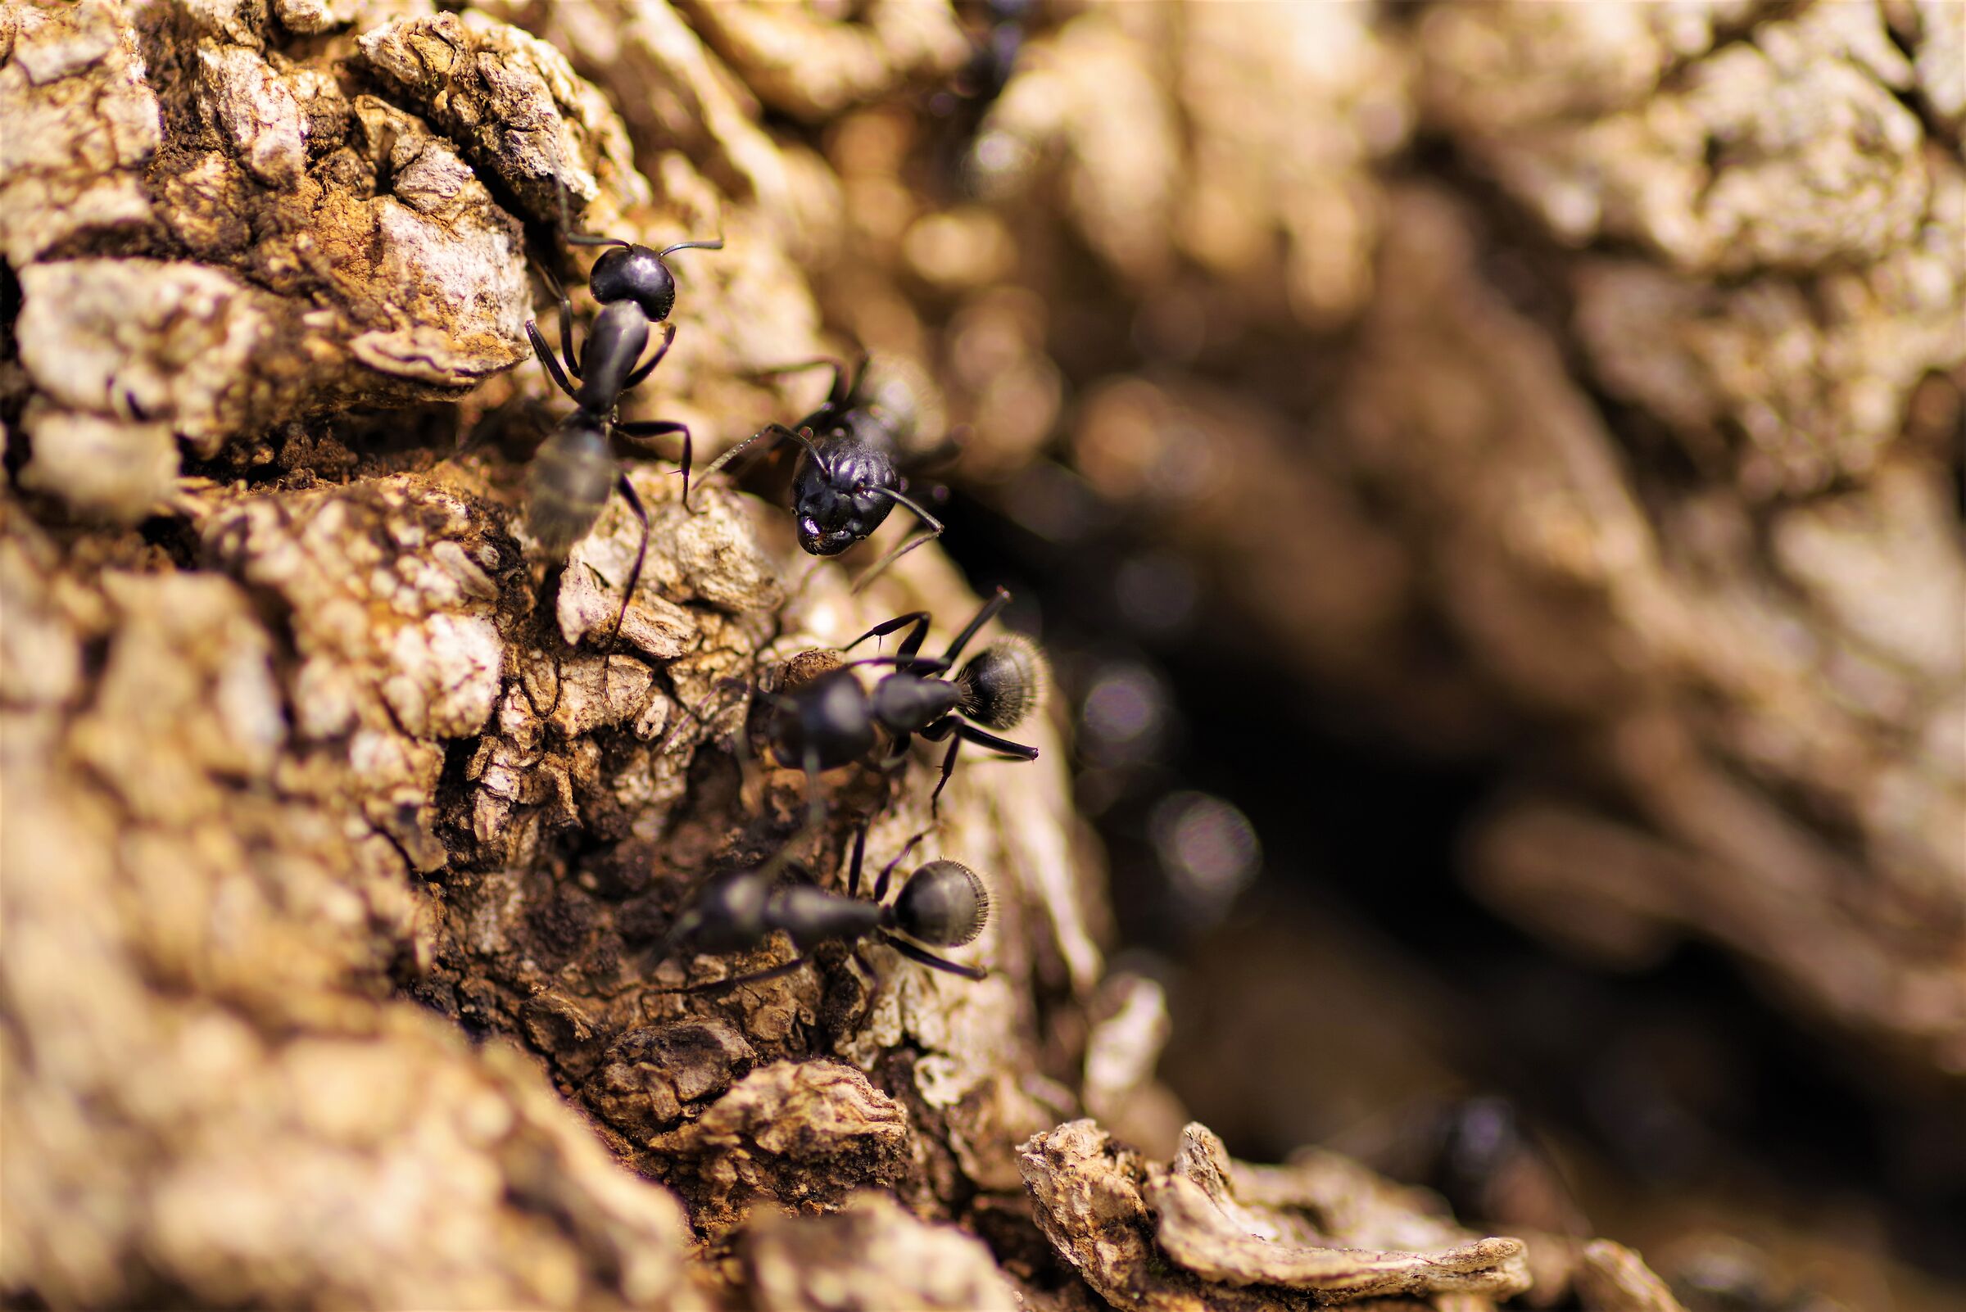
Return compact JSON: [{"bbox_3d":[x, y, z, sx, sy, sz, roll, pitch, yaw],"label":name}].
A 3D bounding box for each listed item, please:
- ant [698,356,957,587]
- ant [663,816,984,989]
[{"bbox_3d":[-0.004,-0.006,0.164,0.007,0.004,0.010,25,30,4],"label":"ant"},{"bbox_3d":[-0.005,0.007,0.157,0.010,0.005,0.003,-4,-2,-36],"label":"ant"}]

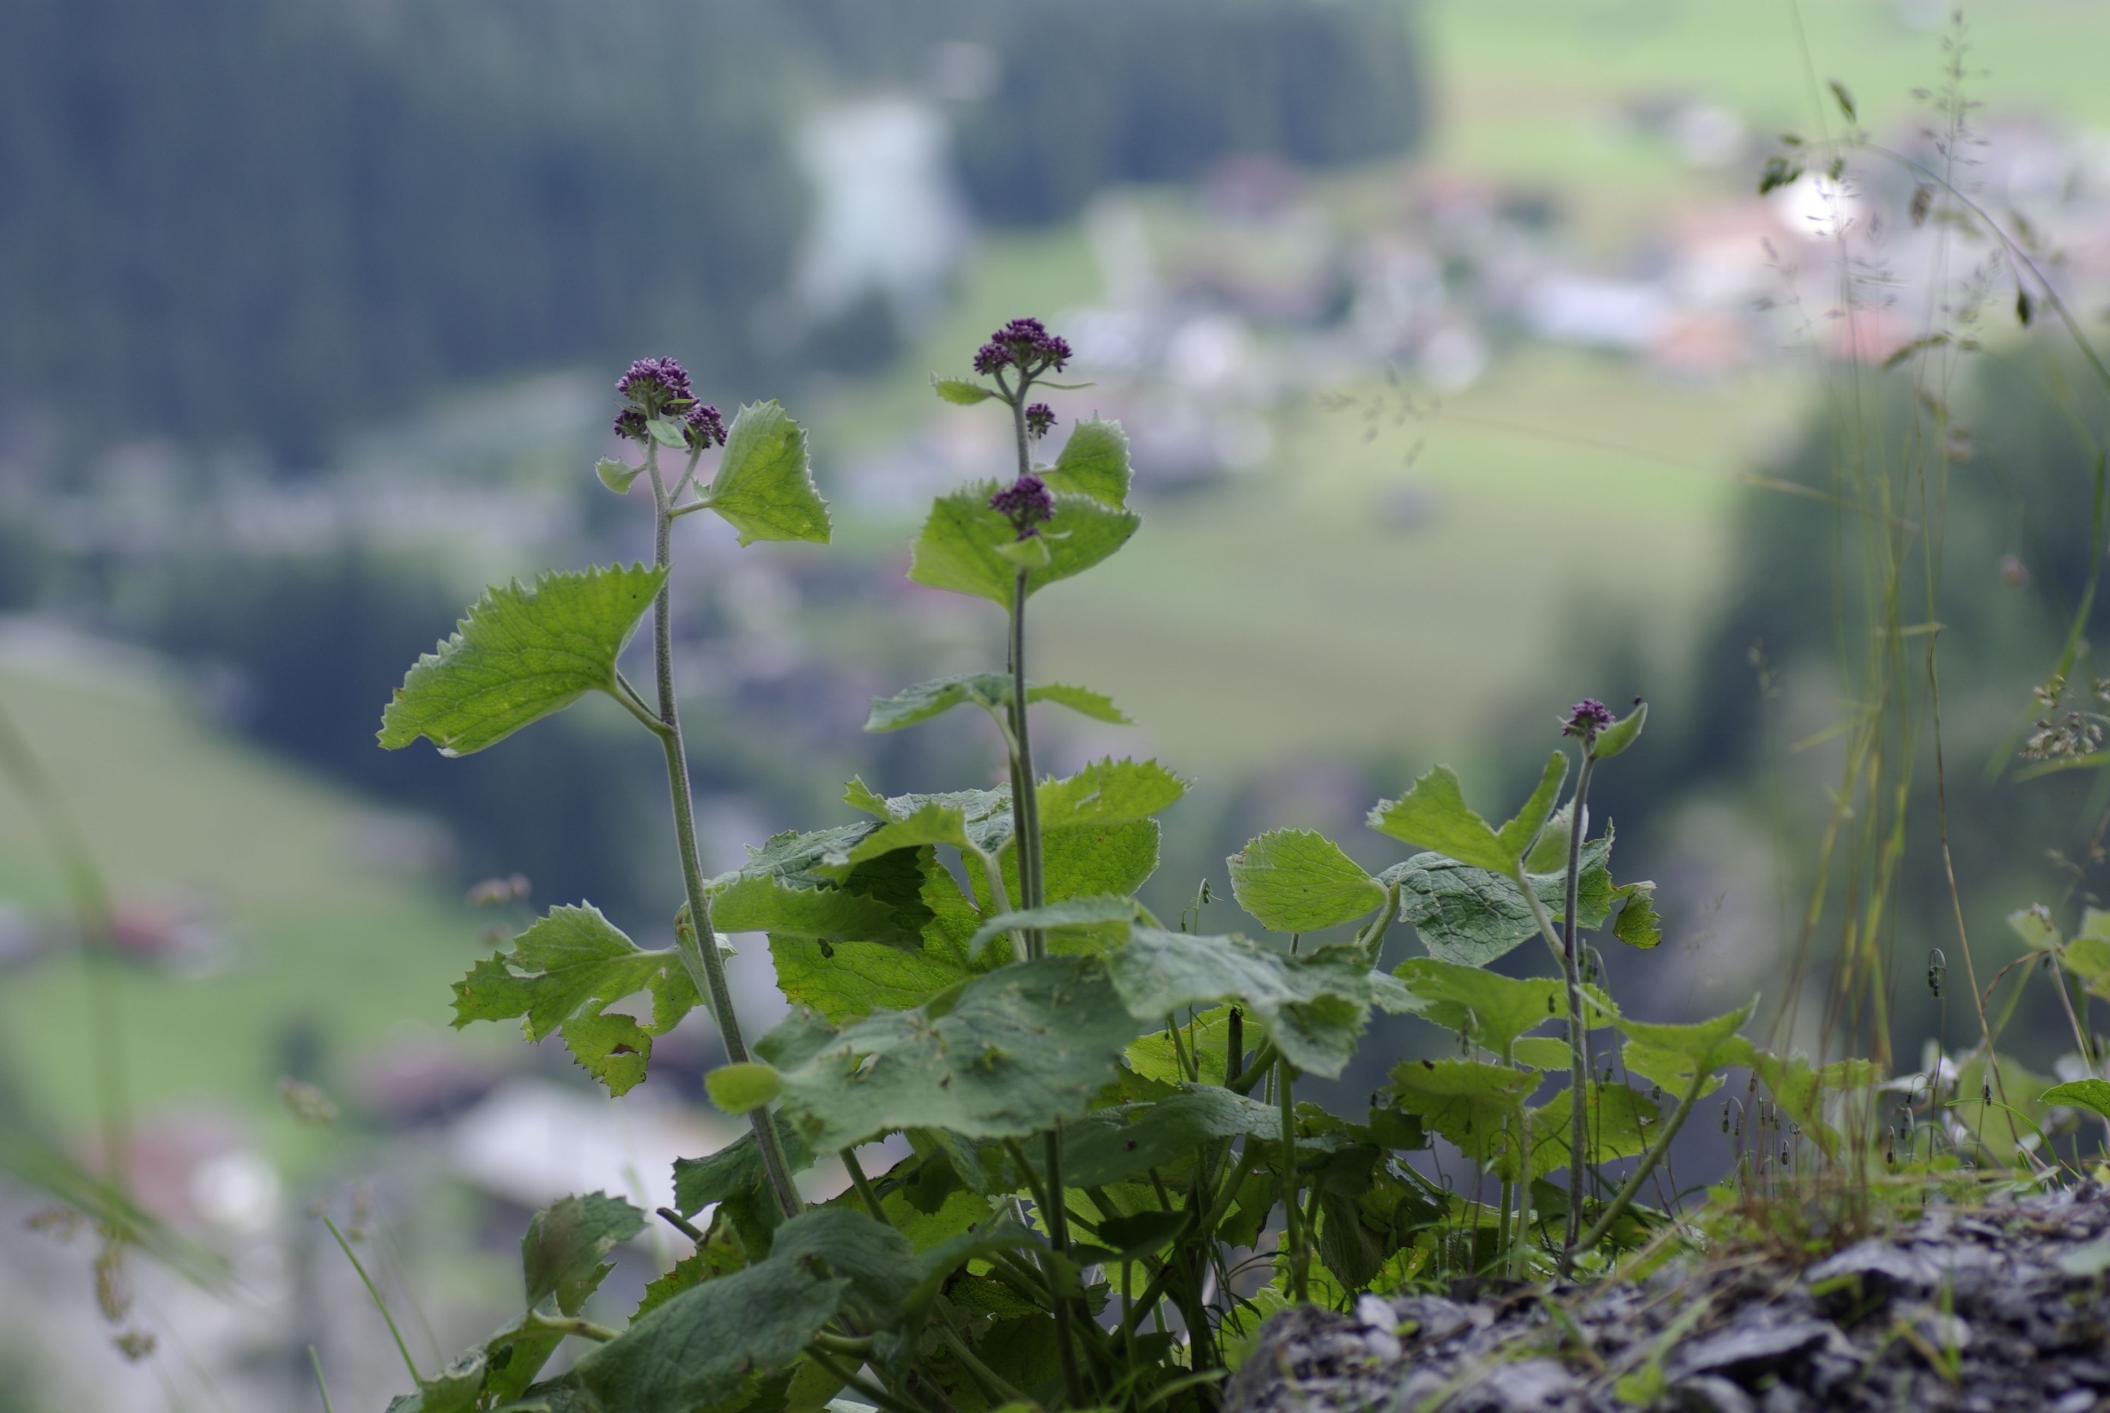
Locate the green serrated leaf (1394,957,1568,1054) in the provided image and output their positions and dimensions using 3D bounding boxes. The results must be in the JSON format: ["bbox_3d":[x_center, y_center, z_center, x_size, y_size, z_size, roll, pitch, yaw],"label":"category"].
[{"bbox_3d":[0.144,0.099,2.630,0.062,0.028,0.045,0,10,0],"label":"green serrated leaf"}]

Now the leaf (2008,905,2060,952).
[{"bbox_3d":[0.356,0.081,2.880,0.021,0.008,0.018,19,-45,-29],"label":"leaf"}]

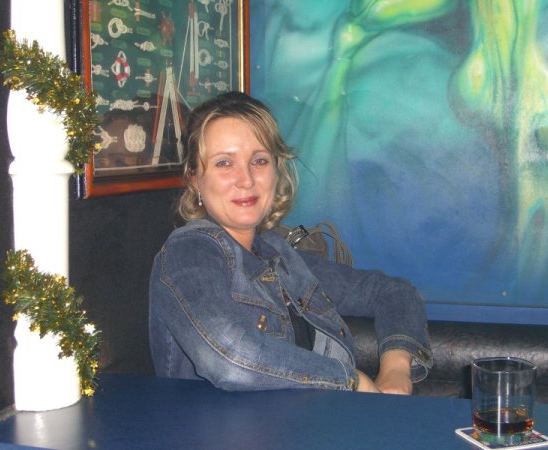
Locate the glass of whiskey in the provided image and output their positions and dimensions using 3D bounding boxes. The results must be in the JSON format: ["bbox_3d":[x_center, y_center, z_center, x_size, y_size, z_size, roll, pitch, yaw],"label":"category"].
[{"bbox_3d":[0.286,0.220,1.234,0.078,0.090,0.078,-1,6,0],"label":"glass of whiskey"}]

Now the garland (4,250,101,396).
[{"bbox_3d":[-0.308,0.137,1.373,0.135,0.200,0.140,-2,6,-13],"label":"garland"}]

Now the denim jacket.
[{"bbox_3d":[0.032,0.192,1.616,0.390,0.407,0.460,6,9,44],"label":"denim jacket"}]

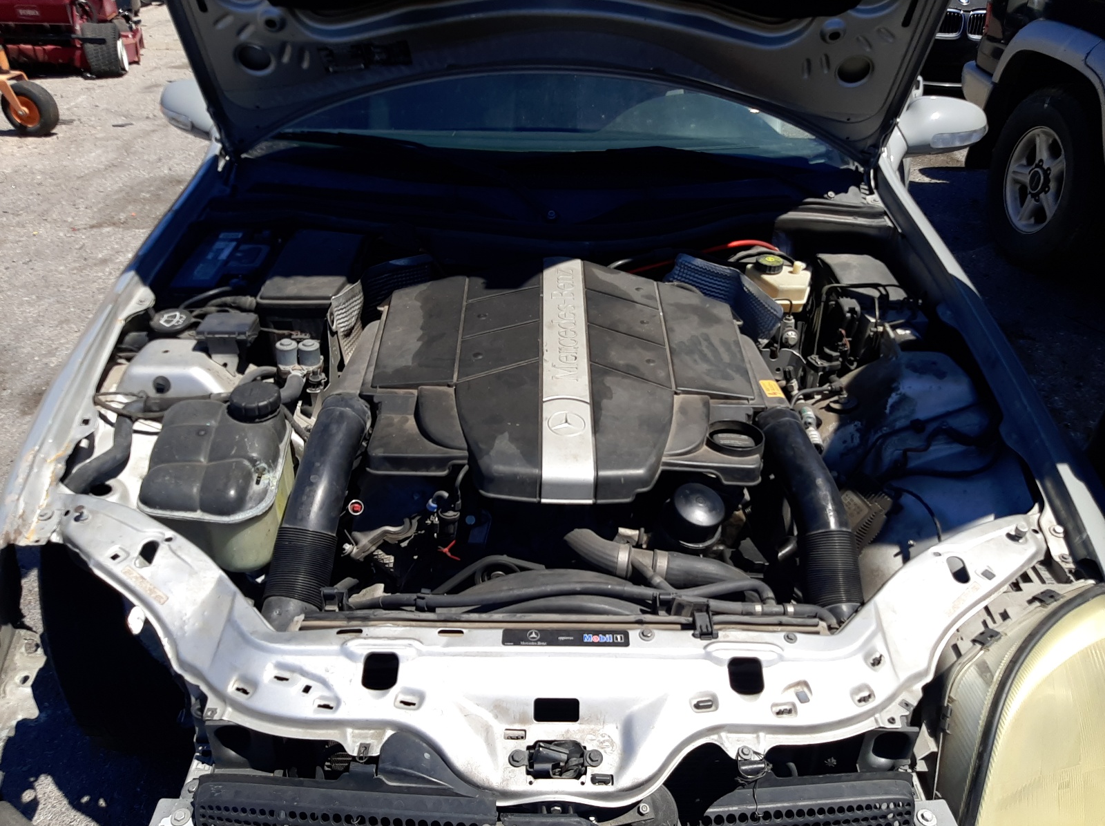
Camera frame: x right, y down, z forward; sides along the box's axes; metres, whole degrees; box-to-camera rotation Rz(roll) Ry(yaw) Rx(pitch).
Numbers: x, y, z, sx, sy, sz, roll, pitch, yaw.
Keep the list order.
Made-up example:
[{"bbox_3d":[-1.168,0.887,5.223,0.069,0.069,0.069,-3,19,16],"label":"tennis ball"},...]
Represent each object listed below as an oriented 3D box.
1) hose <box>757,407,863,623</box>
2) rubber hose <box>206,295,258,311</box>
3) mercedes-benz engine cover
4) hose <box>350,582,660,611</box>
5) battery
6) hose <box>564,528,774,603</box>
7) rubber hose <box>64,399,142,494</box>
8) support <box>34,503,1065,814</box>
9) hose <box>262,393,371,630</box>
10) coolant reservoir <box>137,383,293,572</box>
[{"bbox_3d":[0.350,0.127,1.157,0.100,0.105,0.360,1,49,0],"label":"hose"},{"bbox_3d":[-0.580,-0.203,1.504,0.090,0.028,0.028,1,35,0],"label":"rubber hose"},{"bbox_3d":[0.021,-0.079,1.359,0.640,0.145,0.585,1,41,0],"label":"mercedes-benz engine cover"},{"bbox_3d":[-0.057,0.221,1.020,0.375,0.030,0.022,1,35,0],"label":"hose"},{"bbox_3d":[-0.613,-0.239,1.675,0.175,0.190,0.278,1,35,0],"label":"battery"},{"bbox_3d":[0.152,0.210,1.137,0.270,0.068,0.068,15,37,20],"label":"hose"},{"bbox_3d":[-0.668,0.043,1.256,0.100,0.115,0.090,1,35,0],"label":"rubber hose"},{"bbox_3d":[-0.001,0.272,1.000,1.280,0.190,0.370,1,35,0],"label":"support"},{"bbox_3d":[-0.317,0.114,1.155,0.090,0.100,0.360,1,50,0],"label":"hose"},{"bbox_3d":[-0.484,0.075,1.204,0.195,0.205,0.225,1,35,0],"label":"coolant reservoir"}]

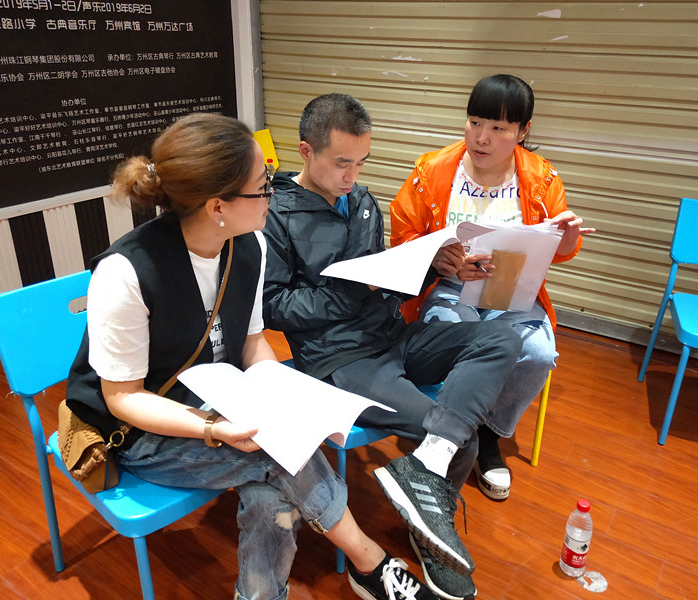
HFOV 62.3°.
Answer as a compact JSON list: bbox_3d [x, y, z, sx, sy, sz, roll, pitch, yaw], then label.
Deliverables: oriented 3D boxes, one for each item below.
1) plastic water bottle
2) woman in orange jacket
[{"bbox_3d":[0.622,0.645,1.573,0.065,0.226,0.065,1,23,0],"label":"plastic water bottle"},{"bbox_3d":[0.413,-0.023,1.806,0.550,1.264,0.600,8,24,15],"label":"woman in orange jacket"}]

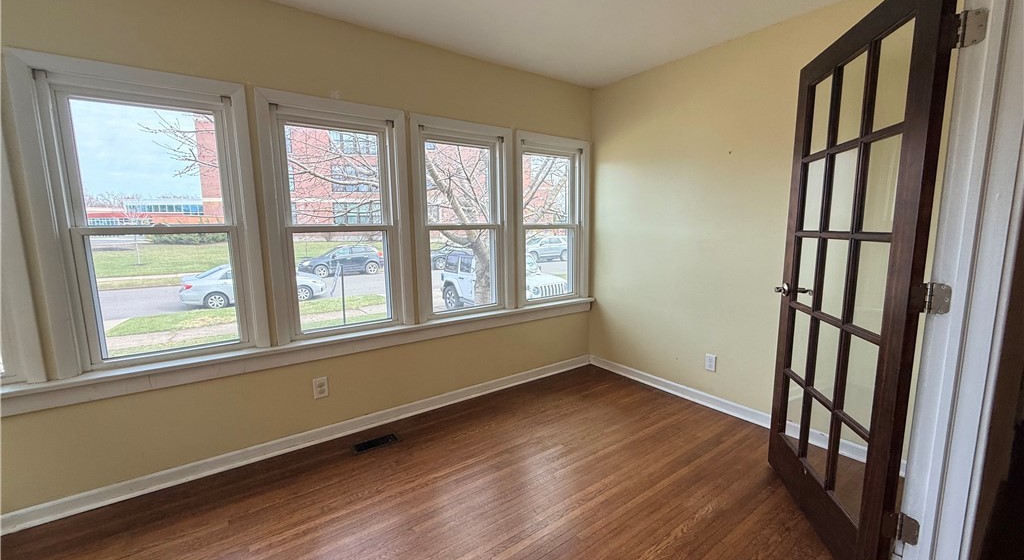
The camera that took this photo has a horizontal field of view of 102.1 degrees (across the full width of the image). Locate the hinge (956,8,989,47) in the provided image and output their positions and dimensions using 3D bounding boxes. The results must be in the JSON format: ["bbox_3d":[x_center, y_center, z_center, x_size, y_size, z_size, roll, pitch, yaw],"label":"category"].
[{"bbox_3d":[1.234,-0.676,1.113,0.025,0.090,0.060,-6,9,-36],"label":"hinge"}]

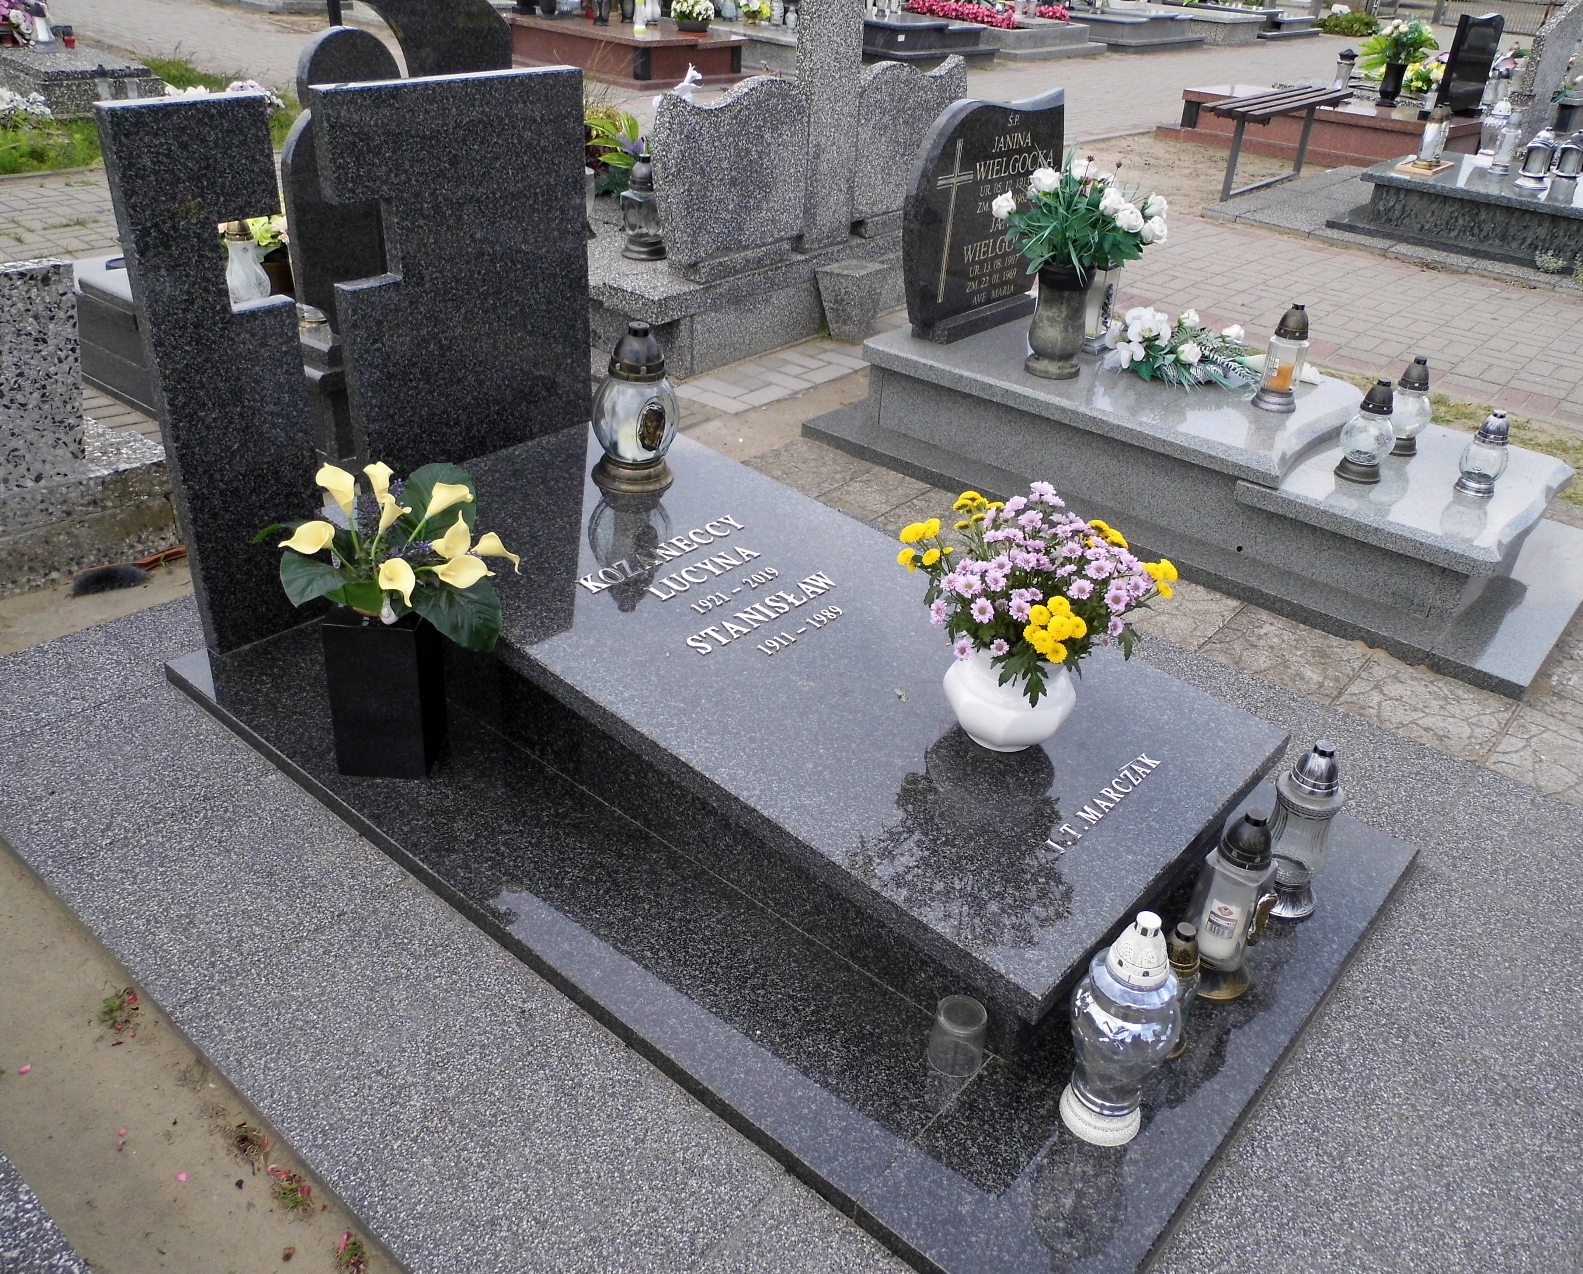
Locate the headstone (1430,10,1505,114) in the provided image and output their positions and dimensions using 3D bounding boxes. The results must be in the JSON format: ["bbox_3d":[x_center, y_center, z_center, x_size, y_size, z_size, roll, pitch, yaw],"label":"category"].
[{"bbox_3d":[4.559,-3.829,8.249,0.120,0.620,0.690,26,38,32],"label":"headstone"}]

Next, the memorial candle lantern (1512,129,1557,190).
[{"bbox_3d":[3.883,-2.507,6.389,0.160,0.260,0.160,19,34,24],"label":"memorial candle lantern"}]

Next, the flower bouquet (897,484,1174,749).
[{"bbox_3d":[0.348,-0.022,1.839,0.400,0.430,0.370,10,32,11],"label":"flower bouquet"}]

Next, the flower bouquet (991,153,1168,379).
[{"bbox_3d":[0.784,-1.019,3.401,0.450,0.570,0.450,26,37,32],"label":"flower bouquet"}]

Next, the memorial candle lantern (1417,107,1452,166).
[{"bbox_3d":[3.411,-2.640,6.491,0.125,0.295,0.125,26,37,32],"label":"memorial candle lantern"}]

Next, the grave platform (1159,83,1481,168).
[{"bbox_3d":[3.727,-3.560,8.582,1.920,0.330,1.120,25,37,31],"label":"grave platform"}]

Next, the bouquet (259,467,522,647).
[{"bbox_3d":[-0.645,-0.135,1.986,0.400,0.315,0.320,-8,33,-18],"label":"bouquet"}]

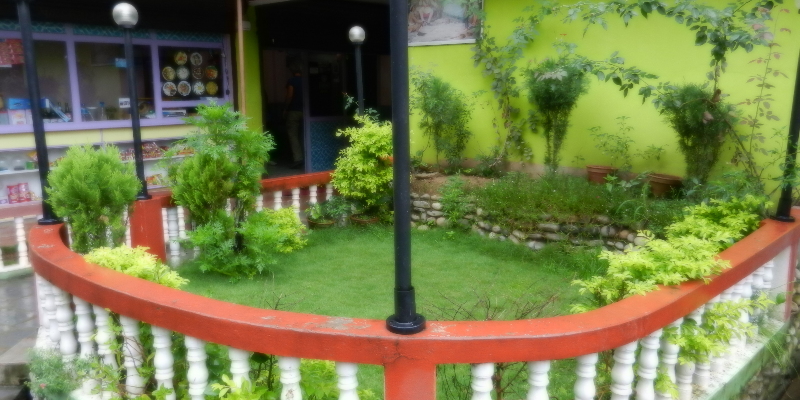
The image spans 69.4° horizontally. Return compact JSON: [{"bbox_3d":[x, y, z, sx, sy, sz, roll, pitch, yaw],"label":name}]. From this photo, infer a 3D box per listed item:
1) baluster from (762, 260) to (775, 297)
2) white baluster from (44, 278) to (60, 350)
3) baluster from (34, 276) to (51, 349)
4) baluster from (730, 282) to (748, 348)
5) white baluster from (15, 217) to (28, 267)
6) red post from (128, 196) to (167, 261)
[{"bbox_3d":[1.988,0.460,3.130,0.077,0.445,0.077,6,12,33],"label":"baluster"},{"bbox_3d":[-1.828,0.563,3.039,0.082,0.480,0.082,0,10,0],"label":"white baluster"},{"bbox_3d":[-1.799,0.529,2.915,0.077,0.445,0.077,-7,12,-32],"label":"baluster"},{"bbox_3d":[1.908,0.623,3.200,0.072,0.434,0.072,6,13,32],"label":"baluster"},{"bbox_3d":[-3.619,0.394,5.510,0.082,0.460,0.082,0,10,0],"label":"white baluster"},{"bbox_3d":[-1.966,0.240,4.500,0.170,0.540,0.170,5,13,26],"label":"red post"}]

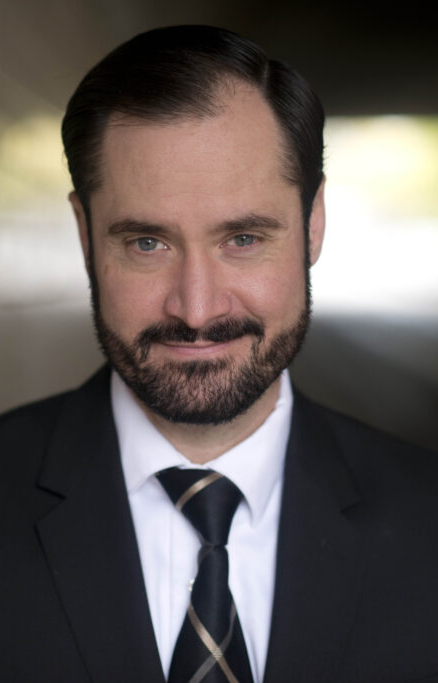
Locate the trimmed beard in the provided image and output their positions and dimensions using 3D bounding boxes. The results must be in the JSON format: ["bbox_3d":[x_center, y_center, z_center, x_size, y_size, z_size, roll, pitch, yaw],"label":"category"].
[{"bbox_3d":[-0.012,0.009,1.645,0.150,0.092,0.100,-1,13,2],"label":"trimmed beard"}]

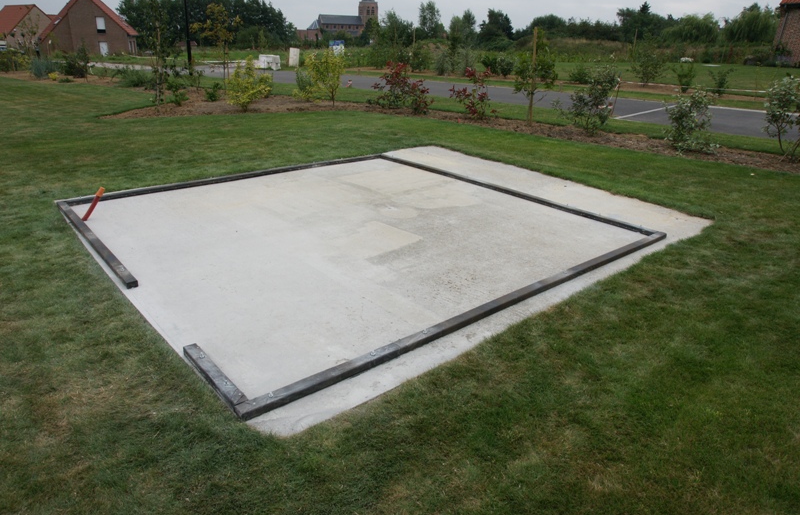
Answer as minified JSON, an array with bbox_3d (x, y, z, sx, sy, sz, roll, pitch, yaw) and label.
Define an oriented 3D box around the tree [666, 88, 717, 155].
[{"bbox_3d":[4.813,-2.280,8.834,0.836,0.972,0.900,2,22,0],"label":"tree"}]

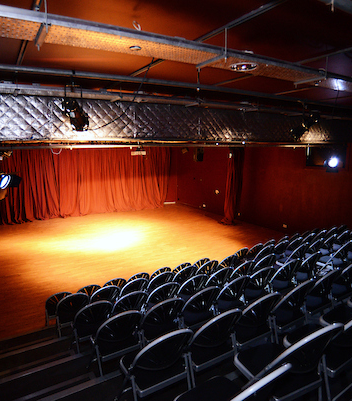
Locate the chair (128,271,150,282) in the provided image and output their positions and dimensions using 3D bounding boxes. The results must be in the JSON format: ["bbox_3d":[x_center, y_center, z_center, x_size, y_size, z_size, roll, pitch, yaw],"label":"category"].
[{"bbox_3d":[-0.833,1.777,6.040,0.470,0.800,0.500,-6,11,-32],"label":"chair"}]

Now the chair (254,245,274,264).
[{"bbox_3d":[1.901,1.320,6.592,0.480,0.800,0.470,-7,11,-32],"label":"chair"}]

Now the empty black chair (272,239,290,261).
[{"bbox_3d":[2.076,1.210,6.386,0.460,0.815,0.510,-6,12,-31],"label":"empty black chair"}]

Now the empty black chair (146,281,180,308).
[{"bbox_3d":[-0.213,1.386,4.074,0.460,0.815,0.510,-6,12,-31],"label":"empty black chair"}]

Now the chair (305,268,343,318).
[{"bbox_3d":[1.522,1.075,3.269,0.480,0.800,0.470,-7,11,-32],"label":"chair"}]

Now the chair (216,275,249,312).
[{"bbox_3d":[0.665,1.270,3.736,0.480,0.800,0.470,-7,11,-32],"label":"chair"}]

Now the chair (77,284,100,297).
[{"bbox_3d":[-1.536,1.733,5.143,0.460,0.815,0.510,-6,12,-31],"label":"chair"}]

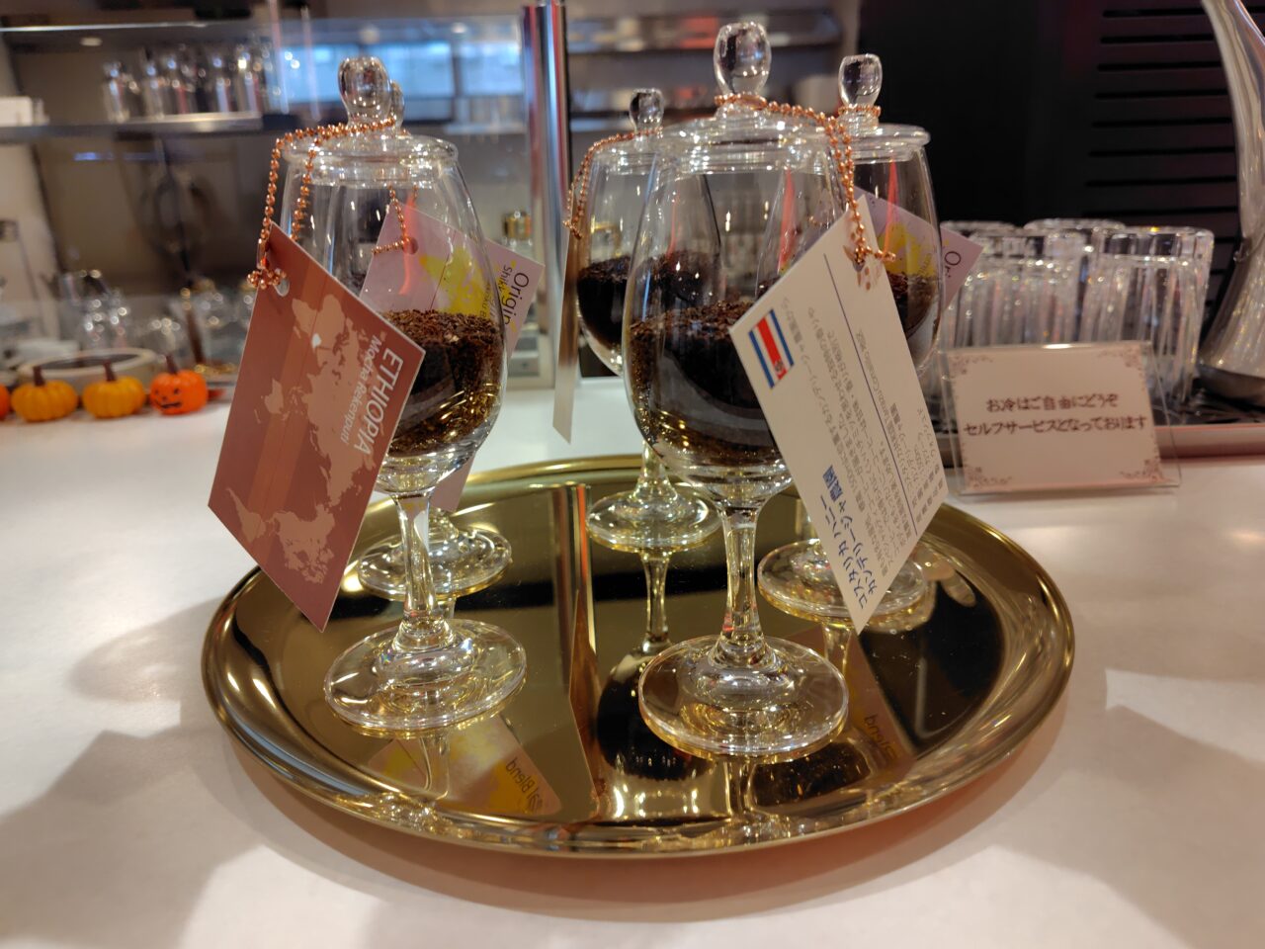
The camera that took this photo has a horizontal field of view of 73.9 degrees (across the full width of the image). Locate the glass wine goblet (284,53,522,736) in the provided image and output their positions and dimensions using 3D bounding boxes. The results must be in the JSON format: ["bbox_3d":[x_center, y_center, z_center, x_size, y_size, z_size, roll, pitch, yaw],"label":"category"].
[{"bbox_3d":[-0.065,-0.021,0.233,0.062,0.173,0.062,-2,18,0],"label":"glass wine goblet"}]

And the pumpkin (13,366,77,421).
[{"bbox_3d":[-0.425,-0.058,0.600,0.040,0.039,0.040,-2,18,0],"label":"pumpkin"}]

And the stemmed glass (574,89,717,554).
[{"bbox_3d":[0.008,-0.061,0.346,0.062,0.173,0.062,-2,18,0],"label":"stemmed glass"}]

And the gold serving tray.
[{"bbox_3d":[0.001,0.041,0.292,0.269,0.019,0.269,-2,18,0],"label":"gold serving tray"}]

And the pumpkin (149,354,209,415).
[{"bbox_3d":[-0.332,-0.065,0.607,0.037,0.043,0.037,-3,18,-5],"label":"pumpkin"}]

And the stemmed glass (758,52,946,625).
[{"bbox_3d":[0.074,-0.043,0.285,0.062,0.173,0.062,-2,18,0],"label":"stemmed glass"}]

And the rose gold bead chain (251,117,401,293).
[{"bbox_3d":[-0.077,-0.068,0.206,0.021,0.041,0.045,8,21,28],"label":"rose gold bead chain"}]

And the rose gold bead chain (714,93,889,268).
[{"bbox_3d":[0.039,-0.069,0.193,0.043,0.039,0.015,8,21,28],"label":"rose gold bead chain"}]

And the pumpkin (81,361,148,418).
[{"bbox_3d":[-0.376,-0.061,0.603,0.039,0.041,0.039,-2,18,0],"label":"pumpkin"}]

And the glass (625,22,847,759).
[{"bbox_3d":[0.029,-0.019,0.218,0.062,0.173,0.062,-2,18,0],"label":"glass"}]

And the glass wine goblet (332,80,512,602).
[{"bbox_3d":[-0.080,-0.047,0.311,0.062,0.173,0.062,-2,18,0],"label":"glass wine goblet"}]

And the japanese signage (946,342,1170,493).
[{"bbox_3d":[0.209,-0.028,0.414,0.106,0.074,0.014,-2,-9,0],"label":"japanese signage"}]

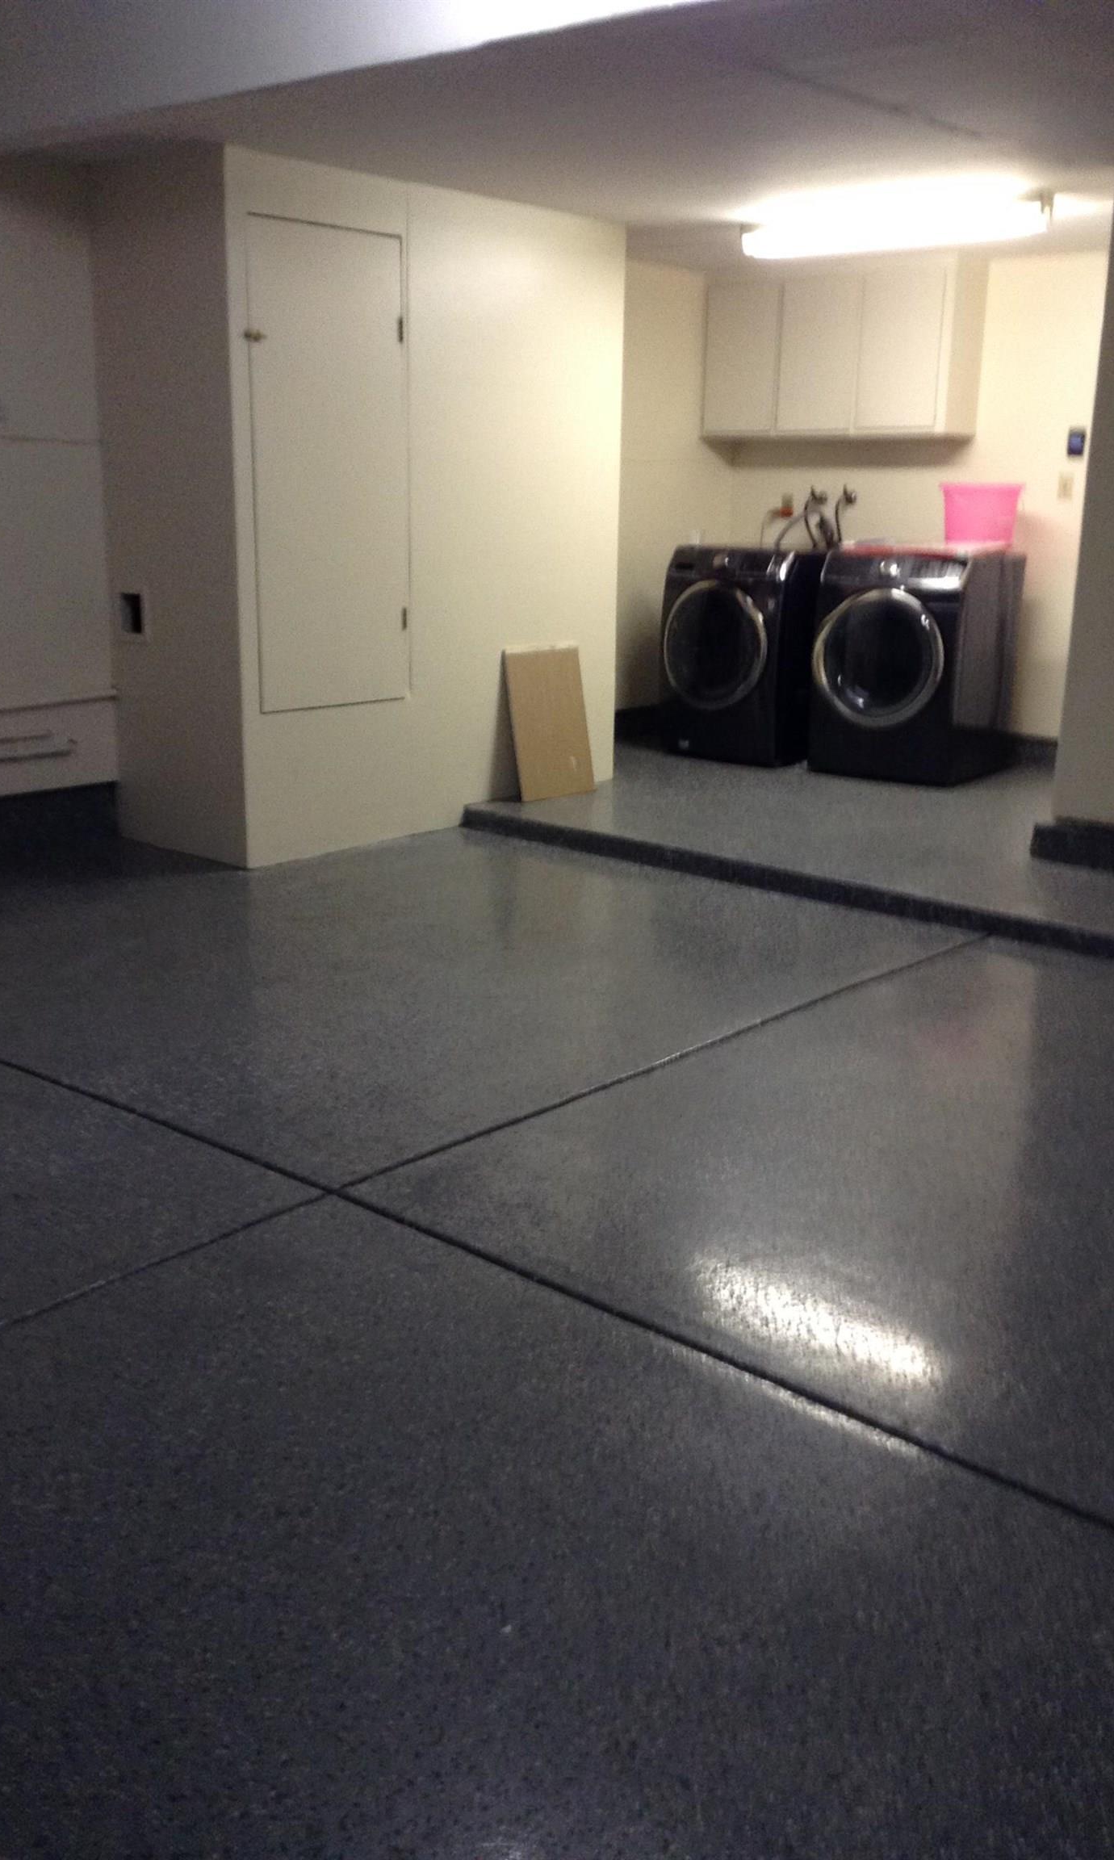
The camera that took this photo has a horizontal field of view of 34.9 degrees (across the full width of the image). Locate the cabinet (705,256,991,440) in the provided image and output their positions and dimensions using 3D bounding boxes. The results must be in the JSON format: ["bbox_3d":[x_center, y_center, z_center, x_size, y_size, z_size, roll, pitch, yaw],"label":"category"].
[{"bbox_3d":[1.346,-2.749,8.450,1.375,0.775,0.315,14,20,39],"label":"cabinet"}]

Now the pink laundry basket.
[{"bbox_3d":[1.905,-1.876,7.981,0.370,0.273,0.360,14,20,39],"label":"pink laundry basket"}]

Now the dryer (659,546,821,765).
[{"bbox_3d":[0.984,-1.352,8.566,0.686,0.979,0.750,13,19,38],"label":"dryer"}]

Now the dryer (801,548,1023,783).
[{"bbox_3d":[1.661,-1.230,8.155,0.686,0.979,0.750,11,18,34],"label":"dryer"}]

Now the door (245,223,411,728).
[{"bbox_3d":[-0.800,-1.603,6.219,0.040,1.630,0.710,13,19,39],"label":"door"}]

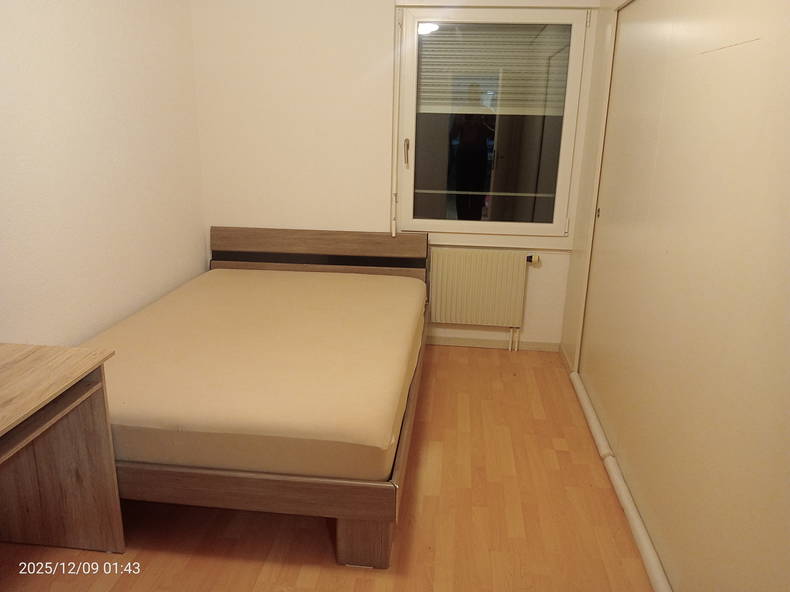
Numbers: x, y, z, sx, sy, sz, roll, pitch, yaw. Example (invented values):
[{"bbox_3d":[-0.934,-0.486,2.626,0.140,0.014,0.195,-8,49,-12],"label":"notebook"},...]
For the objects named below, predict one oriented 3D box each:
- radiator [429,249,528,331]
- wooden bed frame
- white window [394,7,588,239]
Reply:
[{"bbox_3d":[0.522,-0.058,4.046,0.592,0.484,0.084,3,16,5],"label":"radiator"},{"bbox_3d":[-0.593,0.233,3.133,1.428,0.756,2.123,3,16,5],"label":"wooden bed frame"},{"bbox_3d":[0.552,-1.016,3.837,1.070,1.298,0.079,3,16,5],"label":"white window"}]

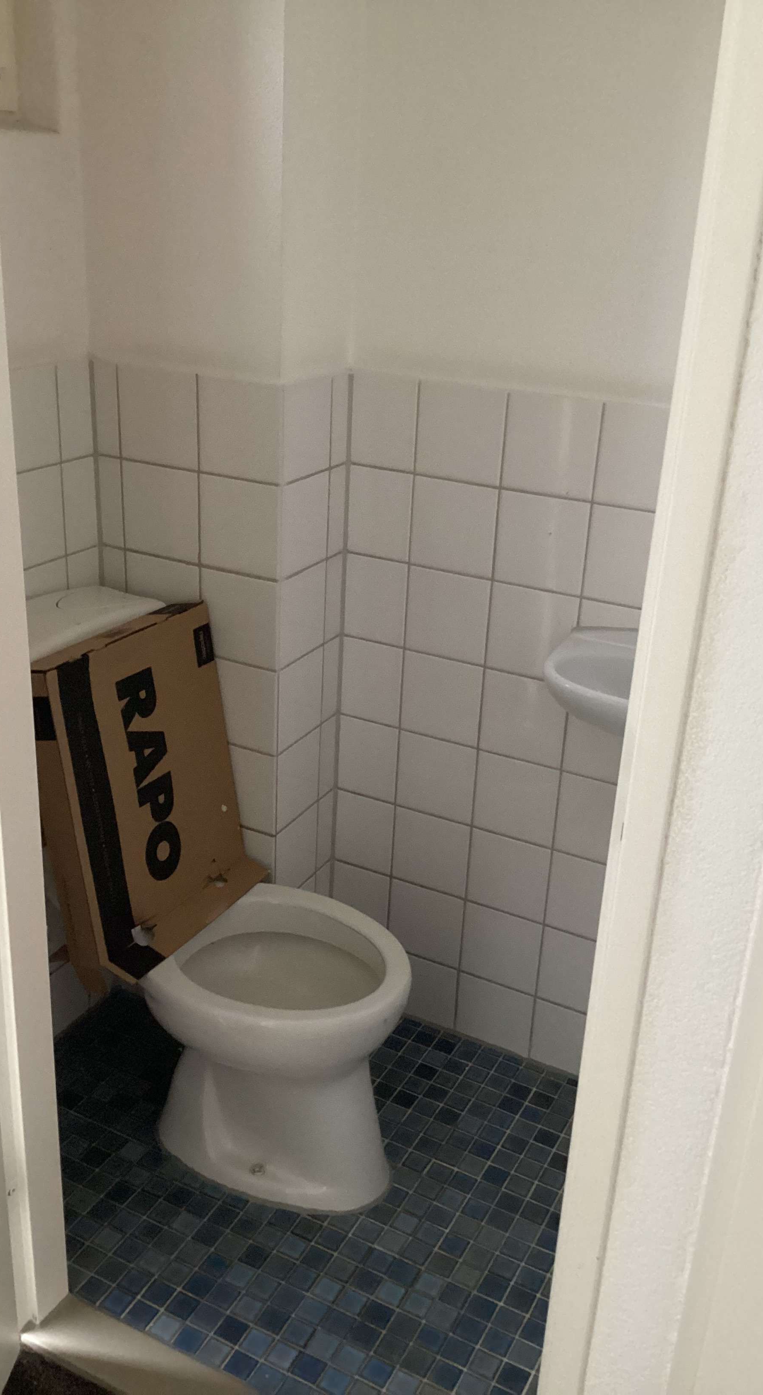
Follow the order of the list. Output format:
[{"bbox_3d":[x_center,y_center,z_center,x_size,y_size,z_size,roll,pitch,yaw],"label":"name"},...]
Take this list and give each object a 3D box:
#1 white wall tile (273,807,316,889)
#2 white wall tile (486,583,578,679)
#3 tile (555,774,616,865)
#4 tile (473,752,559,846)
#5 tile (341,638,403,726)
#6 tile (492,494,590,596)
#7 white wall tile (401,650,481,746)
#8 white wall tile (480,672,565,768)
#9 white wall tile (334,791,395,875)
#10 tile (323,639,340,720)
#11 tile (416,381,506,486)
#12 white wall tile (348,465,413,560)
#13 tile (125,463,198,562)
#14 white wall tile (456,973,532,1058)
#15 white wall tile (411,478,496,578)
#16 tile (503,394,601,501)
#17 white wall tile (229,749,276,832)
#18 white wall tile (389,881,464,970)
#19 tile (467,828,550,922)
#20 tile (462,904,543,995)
[{"bbox_3d":[-0.156,0.283,2.242,0.010,0.149,0.147,14,25,24],"label":"white wall tile"},{"bbox_3d":[0.247,-0.105,2.033,0.148,0.149,0.009,14,26,24],"label":"white wall tile"},{"bbox_3d":[0.369,0.209,2.094,0.149,0.149,0.010,14,25,24],"label":"tile"},{"bbox_3d":[0.234,0.175,2.157,0.149,0.149,0.010,14,25,24],"label":"tile"},{"bbox_3d":[-0.015,-0.029,2.217,0.118,0.149,0.010,14,25,24],"label":"tile"},{"bbox_3d":[0.256,-0.246,1.979,0.149,0.149,0.010,14,25,24],"label":"tile"},{"bbox_3d":[0.106,0.002,2.151,0.148,0.148,0.010,14,25,24],"label":"white wall tile"},{"bbox_3d":[0.241,0.035,2.096,0.149,0.149,0.010,14,25,24],"label":"white wall tile"},{"bbox_3d":[-0.030,0.252,2.330,0.119,0.149,0.009,14,26,24],"label":"white wall tile"},{"bbox_3d":[-0.093,-0.031,2.203,0.010,0.148,0.054,14,25,24],"label":"tile"},{"bbox_3d":[0.127,-0.417,1.972,0.148,0.148,0.010,14,25,24],"label":"tile"},{"bbox_3d":[-0.001,-0.307,2.087,0.117,0.148,0.010,14,25,24],"label":"white wall tile"},{"bbox_3d":[-0.356,-0.303,2.039,0.149,0.149,0.010,14,25,24],"label":"tile"},{"bbox_3d":[0.212,0.589,2.332,0.149,0.134,0.010,14,25,24],"label":"white wall tile"},{"bbox_3d":[0.121,-0.279,2.042,0.149,0.149,0.010,14,25,24],"label":"white wall tile"},{"bbox_3d":[0.261,-0.384,1.910,0.148,0.148,0.010,14,25,24],"label":"tile"},{"bbox_3d":[-0.244,0.150,2.153,0.148,0.149,0.010,14,25,24],"label":"white wall tile"},{"bbox_3d":[0.084,0.421,2.335,0.149,0.149,0.010,14,25,24],"label":"white wall tile"},{"bbox_3d":[0.226,0.315,2.213,0.148,0.149,0.009,14,26,24],"label":"tile"},{"bbox_3d":[0.219,0.454,2.268,0.148,0.148,0.010,14,25,24],"label":"tile"}]

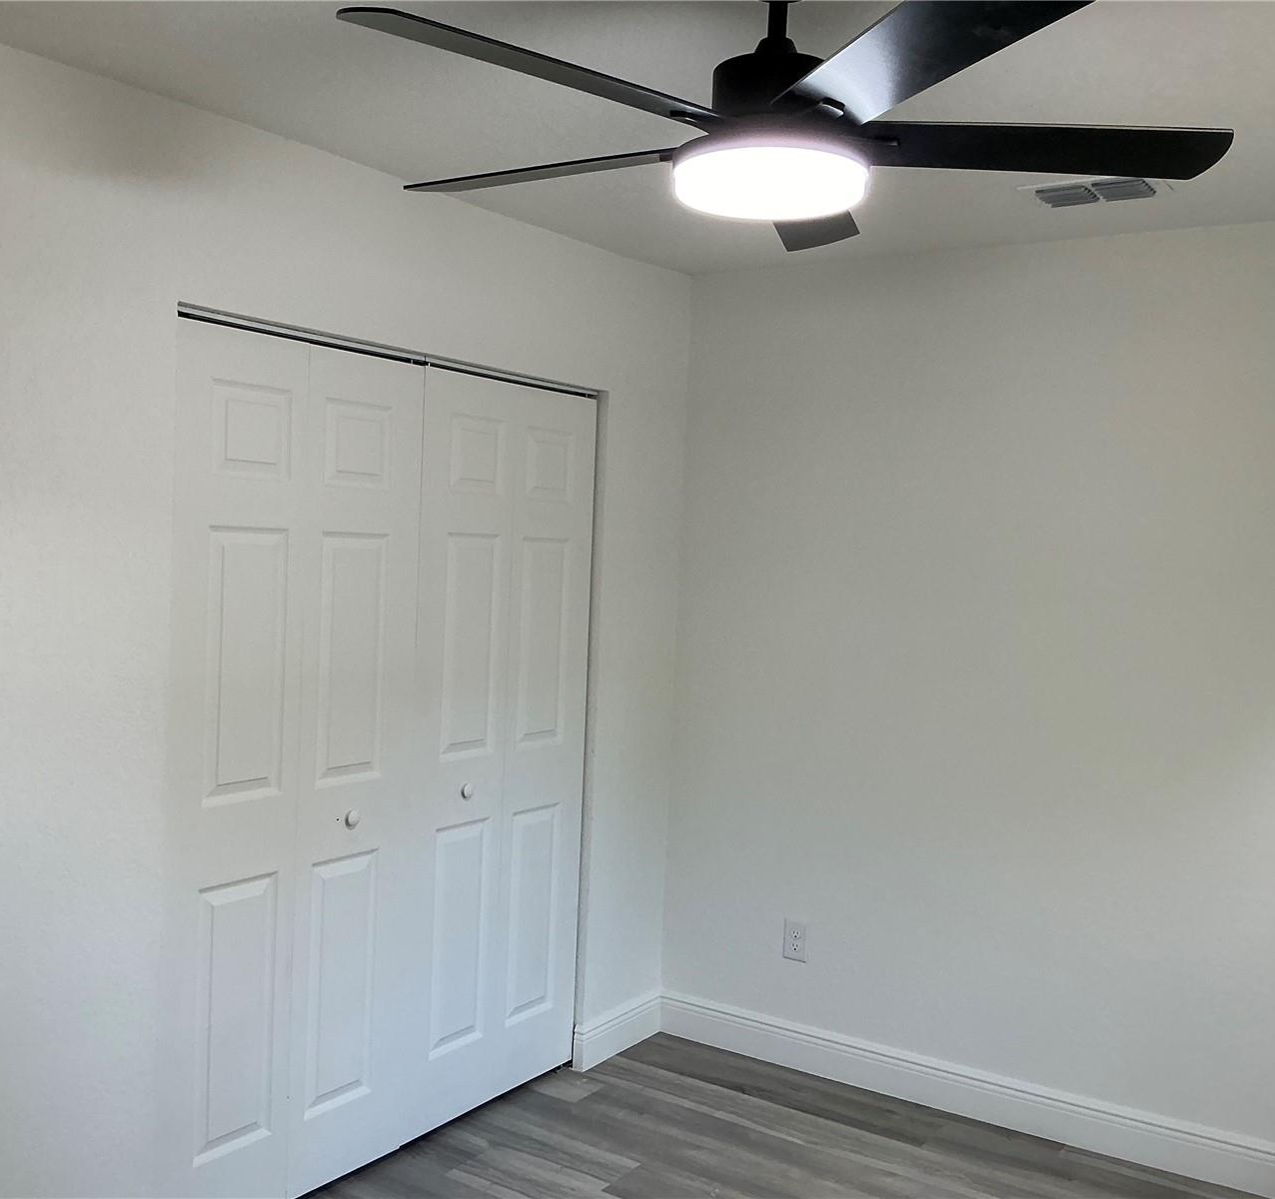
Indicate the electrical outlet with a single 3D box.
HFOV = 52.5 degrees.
[{"bbox_3d":[0.483,1.042,3.945,0.073,0.117,0.008,4,2,33],"label":"electrical outlet"}]

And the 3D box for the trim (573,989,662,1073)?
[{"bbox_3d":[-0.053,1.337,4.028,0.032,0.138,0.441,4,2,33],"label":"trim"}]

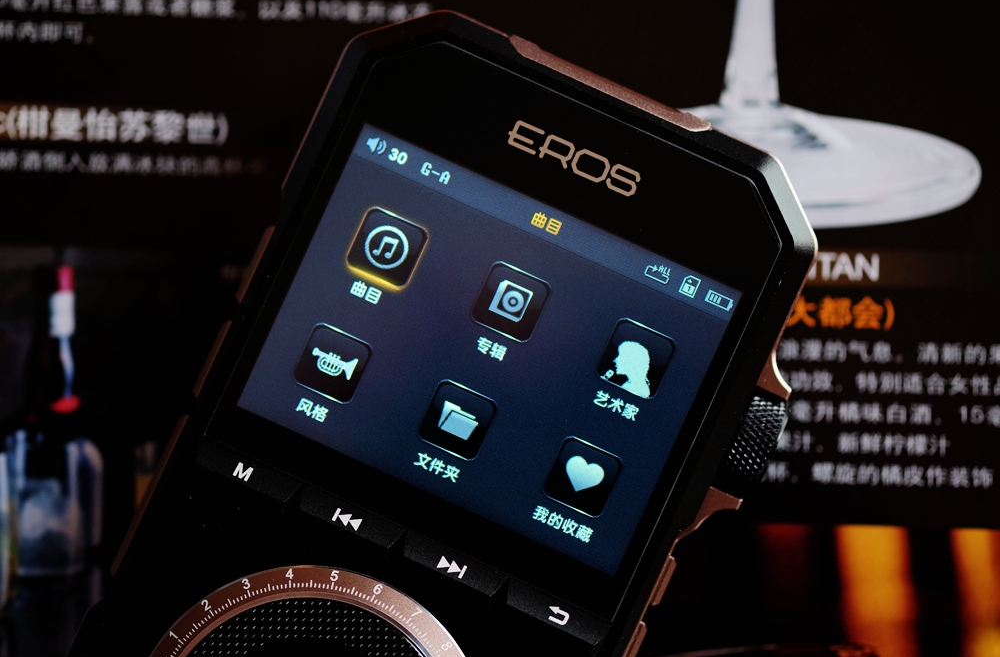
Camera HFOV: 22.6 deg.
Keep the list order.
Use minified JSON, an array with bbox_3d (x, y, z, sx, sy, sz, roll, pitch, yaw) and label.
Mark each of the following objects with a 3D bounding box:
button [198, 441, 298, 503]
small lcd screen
[{"bbox_3d":[-0.025,0.014,0.245,0.011,0.002,0.002,24,86,2],"label":"button"},{"bbox_3d":[-0.001,0.002,0.245,0.041,0.002,0.031,24,86,2],"label":"small lcd screen"}]

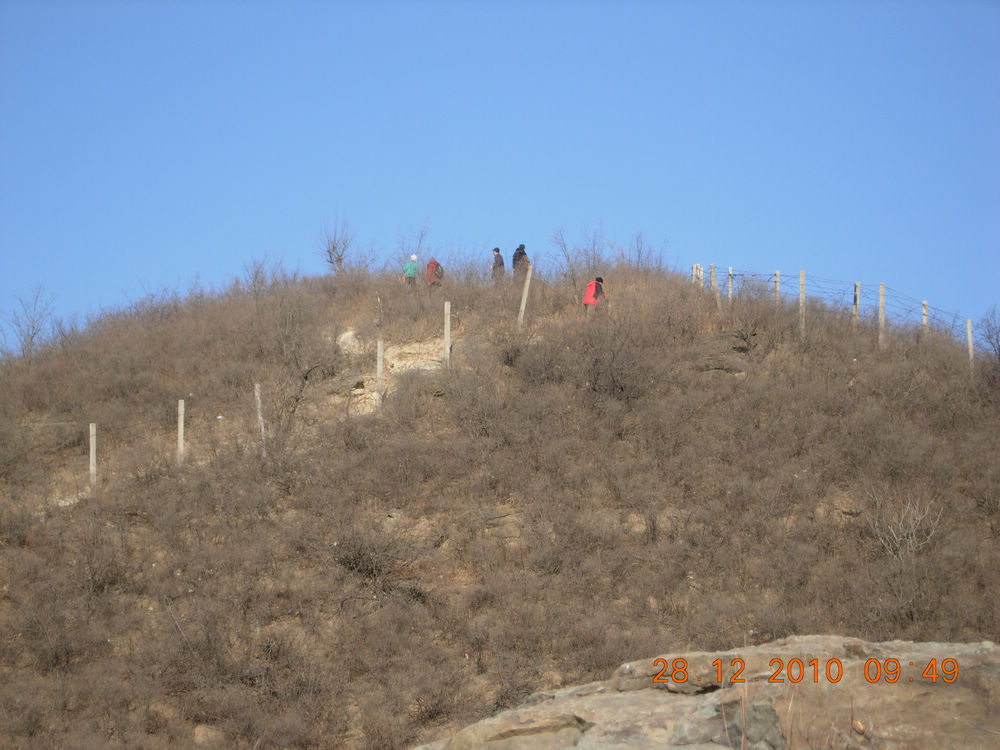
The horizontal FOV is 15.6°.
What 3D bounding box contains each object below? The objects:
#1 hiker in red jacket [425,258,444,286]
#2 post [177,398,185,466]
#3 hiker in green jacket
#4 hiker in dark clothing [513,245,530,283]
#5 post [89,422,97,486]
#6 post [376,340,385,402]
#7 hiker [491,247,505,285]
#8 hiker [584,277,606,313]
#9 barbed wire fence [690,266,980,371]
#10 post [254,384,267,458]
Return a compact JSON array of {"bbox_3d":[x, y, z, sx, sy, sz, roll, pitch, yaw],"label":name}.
[{"bbox_3d":[-2.249,-3.280,125.000,0.600,1.580,0.550,-3,-6,35],"label":"hiker in red jacket"},{"bbox_3d":[-9.112,1.671,104.000,0.150,1.980,0.150,0,-5,0],"label":"post"},{"bbox_3d":[-3.123,-3.402,127.000,0.580,1.650,0.420,-1,-5,12],"label":"hiker in green jacket"},{"bbox_3d":[0.710,-3.531,123.000,0.480,1.750,0.580,-4,-7,41],"label":"hiker in dark clothing"},{"bbox_3d":[-11.635,2.300,104.000,0.150,1.900,0.150,0,-5,0],"label":"post"},{"bbox_3d":[-3.447,-0.072,105.000,0.150,1.880,0.150,0,-5,0],"label":"post"},{"bbox_3d":[-0.086,-3.537,125.000,0.420,1.720,0.500,-1,-5,6],"label":"hiker"},{"bbox_3d":[2.975,-2.333,114.000,0.650,1.600,0.550,4,-6,-38],"label":"hiker"},{"bbox_3d":[10.201,-1.784,111.000,9.000,3.000,2.500,1,-5,-6],"label":"barbed wire fence"},{"bbox_3d":[-6.683,1.303,102.000,0.140,2.100,0.140,-6,-5,0],"label":"post"}]

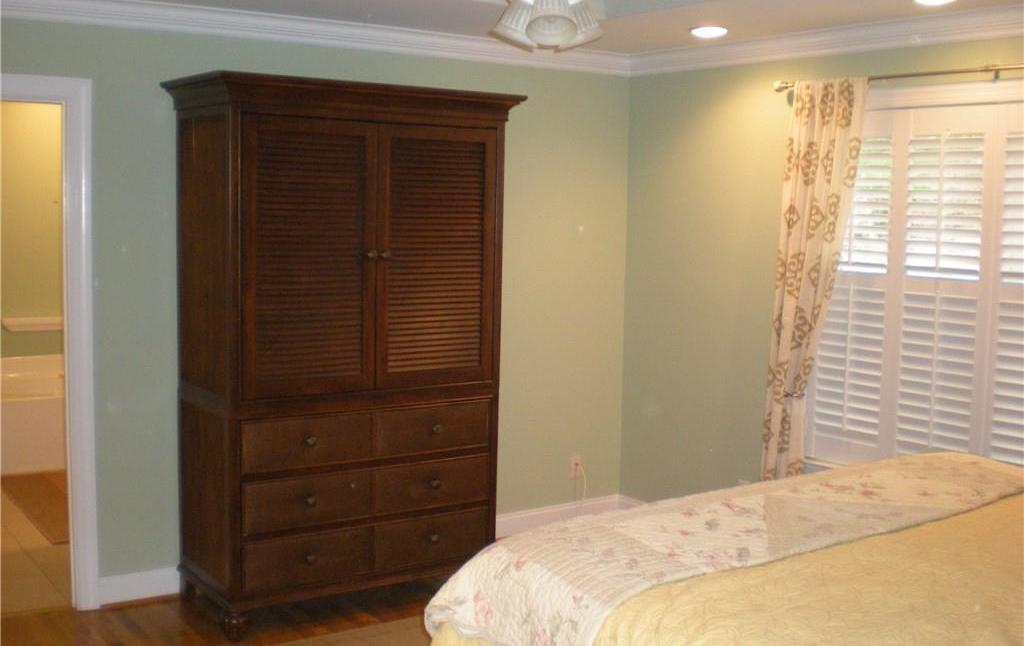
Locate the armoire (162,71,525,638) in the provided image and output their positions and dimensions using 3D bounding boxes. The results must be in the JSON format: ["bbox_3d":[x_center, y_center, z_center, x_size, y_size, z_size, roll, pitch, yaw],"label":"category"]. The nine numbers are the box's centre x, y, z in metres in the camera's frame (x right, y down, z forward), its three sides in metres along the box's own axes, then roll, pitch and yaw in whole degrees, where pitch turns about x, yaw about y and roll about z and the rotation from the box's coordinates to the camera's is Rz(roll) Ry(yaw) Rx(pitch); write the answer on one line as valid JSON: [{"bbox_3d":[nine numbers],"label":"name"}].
[{"bbox_3d":[-0.680,0.127,4.565,1.290,2.120,0.650,-3,8,-33],"label":"armoire"}]

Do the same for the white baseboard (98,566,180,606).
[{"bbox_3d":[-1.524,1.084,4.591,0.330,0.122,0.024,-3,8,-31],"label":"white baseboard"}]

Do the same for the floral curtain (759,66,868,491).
[{"bbox_3d":[1.196,0.137,4.509,0.140,2.200,0.470,-3,8,-31],"label":"floral curtain"}]

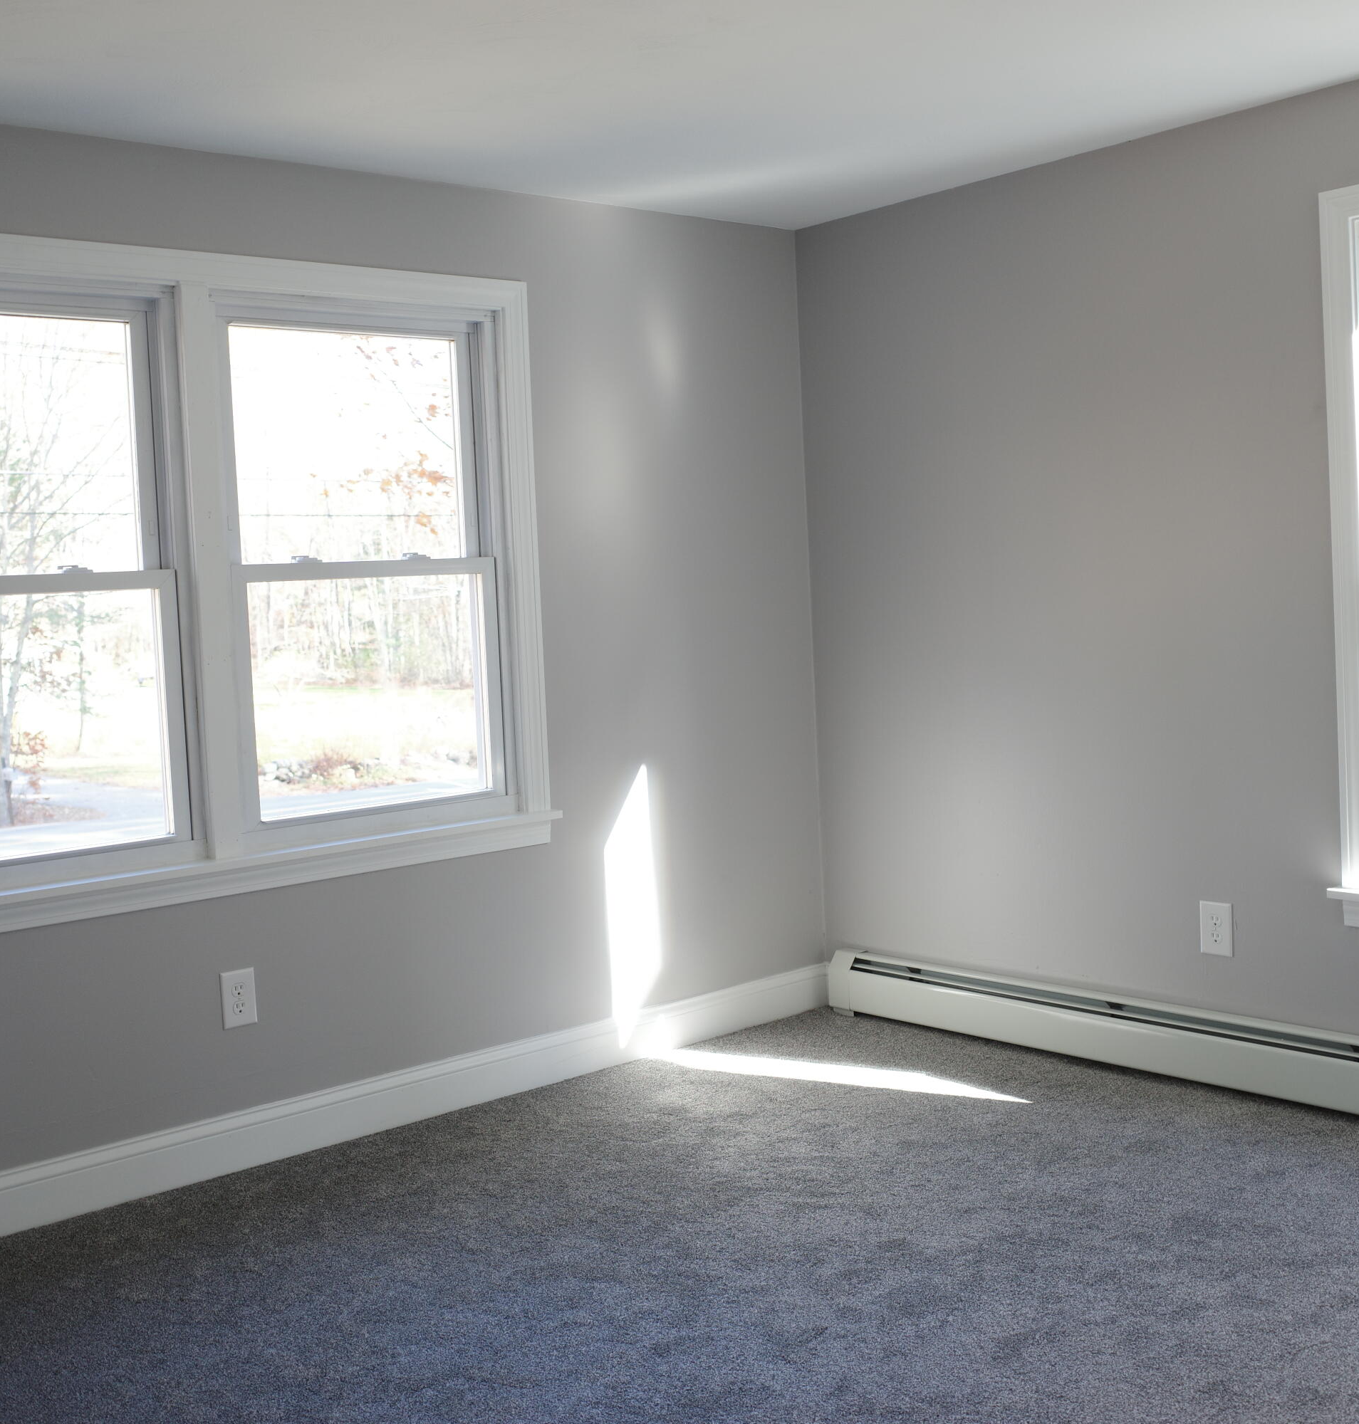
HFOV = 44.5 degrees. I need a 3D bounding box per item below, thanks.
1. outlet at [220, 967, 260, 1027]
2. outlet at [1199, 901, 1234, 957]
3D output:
[{"bbox_3d":[-0.964,0.629,3.640,0.079,0.123,0.008,-6,6,-40],"label":"outlet"},{"bbox_3d":[1.241,0.502,3.840,0.008,0.123,0.079,-6,6,-40],"label":"outlet"}]

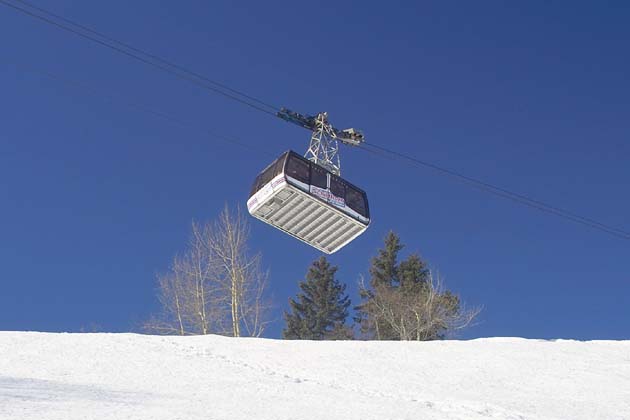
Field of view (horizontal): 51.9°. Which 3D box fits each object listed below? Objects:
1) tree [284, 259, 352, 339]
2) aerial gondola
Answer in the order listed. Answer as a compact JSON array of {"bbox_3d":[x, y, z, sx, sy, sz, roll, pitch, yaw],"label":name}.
[{"bbox_3d":[0.241,8.023,57.498,6.000,9.300,6.000,2,-38,0],"label":"tree"},{"bbox_3d":[0.177,-2.768,39.838,6.700,9.200,3.500,28,-45,-29],"label":"aerial gondola"}]

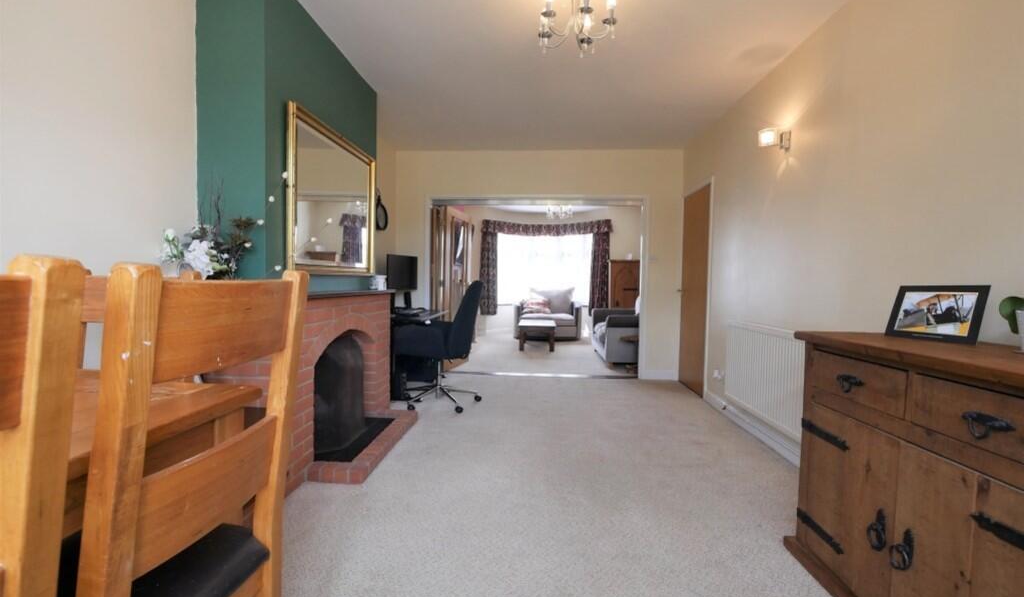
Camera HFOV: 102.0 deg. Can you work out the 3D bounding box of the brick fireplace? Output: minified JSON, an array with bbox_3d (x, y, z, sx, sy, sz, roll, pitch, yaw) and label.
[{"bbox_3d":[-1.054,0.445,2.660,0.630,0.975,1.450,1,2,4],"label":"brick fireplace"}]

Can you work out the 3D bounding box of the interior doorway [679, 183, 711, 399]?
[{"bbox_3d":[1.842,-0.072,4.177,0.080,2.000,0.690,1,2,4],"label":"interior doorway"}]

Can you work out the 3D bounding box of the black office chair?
[{"bbox_3d":[-0.597,0.377,3.541,0.700,1.065,0.630,1,2,4],"label":"black office chair"}]

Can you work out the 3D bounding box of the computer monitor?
[{"bbox_3d":[-1.095,-0.149,4.225,0.200,0.540,0.400,2,3,36],"label":"computer monitor"}]

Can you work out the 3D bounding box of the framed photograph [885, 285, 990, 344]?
[{"bbox_3d":[1.533,0.052,1.497,0.030,0.210,0.252,21,-5,-18],"label":"framed photograph"}]

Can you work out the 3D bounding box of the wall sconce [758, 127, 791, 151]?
[{"bbox_3d":[1.669,-1.010,2.650,0.150,0.140,0.120,1,2,4],"label":"wall sconce"}]

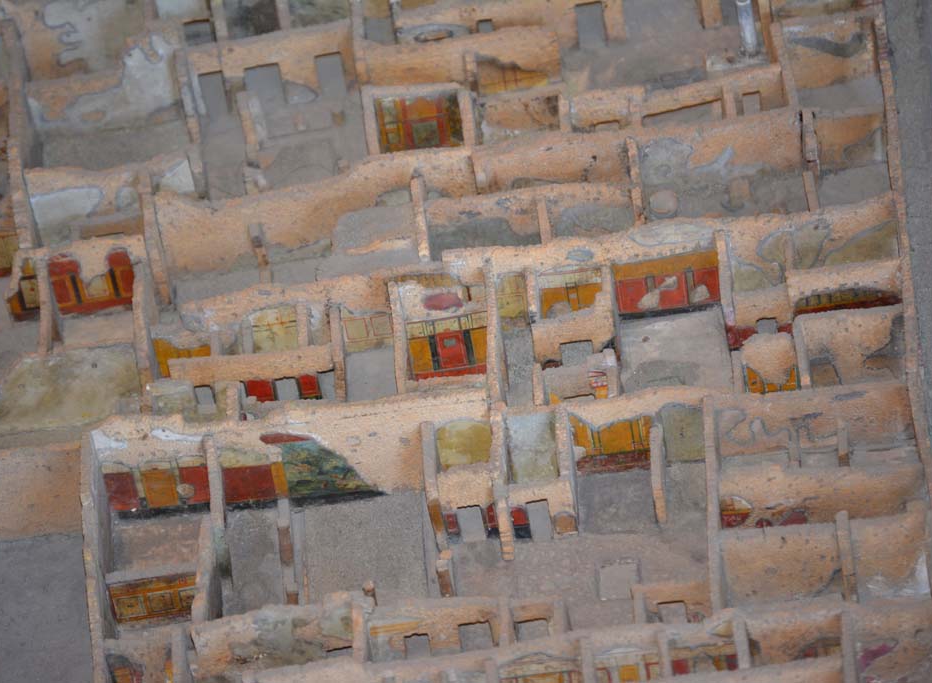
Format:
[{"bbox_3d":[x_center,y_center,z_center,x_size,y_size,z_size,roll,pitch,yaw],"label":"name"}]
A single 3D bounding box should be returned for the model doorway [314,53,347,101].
[{"bbox_3d":[-0.055,-0.110,2.702,0.011,0.023,0.005,-10,42,-1],"label":"model doorway"}]

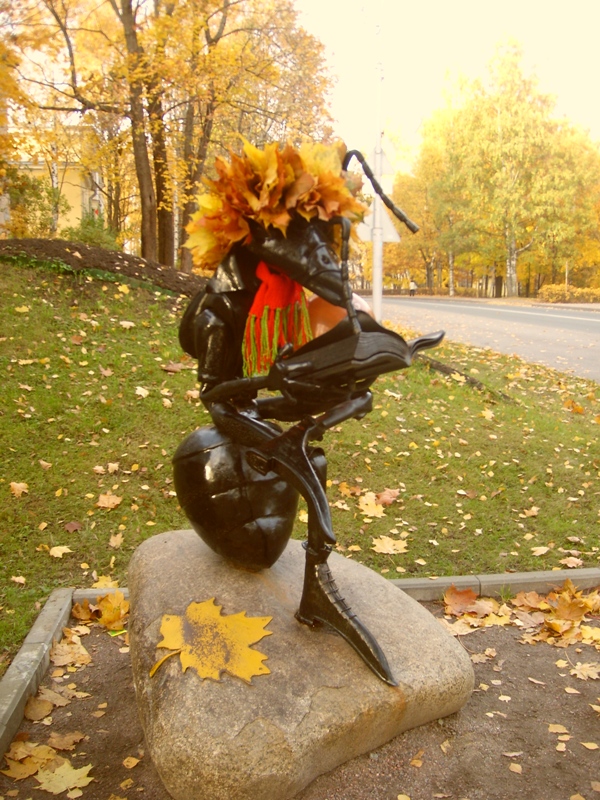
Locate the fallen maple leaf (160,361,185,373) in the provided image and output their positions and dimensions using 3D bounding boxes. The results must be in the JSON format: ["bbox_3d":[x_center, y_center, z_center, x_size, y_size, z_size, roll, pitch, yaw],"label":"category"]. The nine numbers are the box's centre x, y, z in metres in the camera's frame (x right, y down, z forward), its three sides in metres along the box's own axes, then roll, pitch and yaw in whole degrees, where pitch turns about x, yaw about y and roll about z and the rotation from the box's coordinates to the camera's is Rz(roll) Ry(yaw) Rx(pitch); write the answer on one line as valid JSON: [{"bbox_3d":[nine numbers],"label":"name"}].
[{"bbox_3d":[-1.105,-0.300,7.008,0.190,0.030,0.190,0,18,0],"label":"fallen maple leaf"}]

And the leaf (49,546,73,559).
[{"bbox_3d":[-1.158,0.728,3.909,0.111,0.030,0.110,0,16,0],"label":"leaf"}]

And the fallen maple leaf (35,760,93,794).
[{"bbox_3d":[-0.686,1.084,2.343,0.161,0.025,0.150,0,8,0],"label":"fallen maple leaf"}]

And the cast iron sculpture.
[{"bbox_3d":[0.020,-0.007,2.750,0.820,1.700,0.600,4,9,28],"label":"cast iron sculpture"}]

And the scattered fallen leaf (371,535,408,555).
[{"bbox_3d":[0.450,0.718,4.069,0.180,0.035,0.160,0,14,0],"label":"scattered fallen leaf"}]

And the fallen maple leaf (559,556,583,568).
[{"bbox_3d":[1.305,0.771,3.886,0.120,0.030,0.100,0,14,0],"label":"fallen maple leaf"}]

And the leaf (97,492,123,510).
[{"bbox_3d":[-1.062,0.556,4.507,0.139,0.040,0.140,0,16,0],"label":"leaf"}]

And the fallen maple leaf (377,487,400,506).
[{"bbox_3d":[0.518,0.555,4.729,0.135,0.035,0.140,0,14,0],"label":"fallen maple leaf"}]

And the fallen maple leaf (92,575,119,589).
[{"bbox_3d":[-0.875,0.807,3.635,0.120,0.030,0.120,0,16,0],"label":"fallen maple leaf"}]

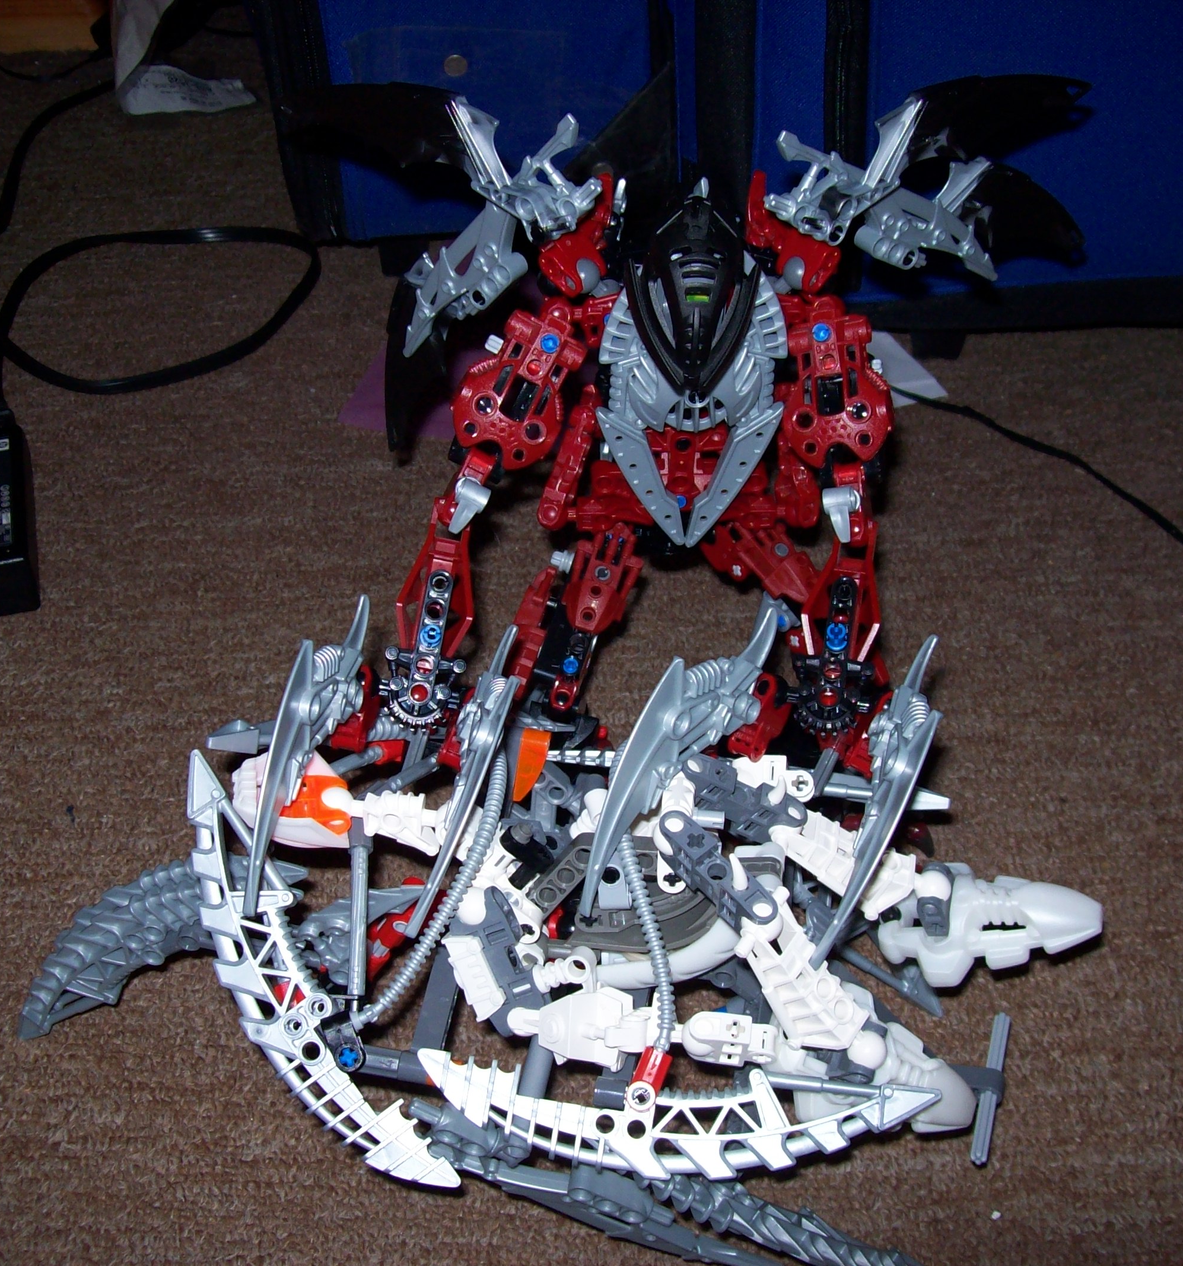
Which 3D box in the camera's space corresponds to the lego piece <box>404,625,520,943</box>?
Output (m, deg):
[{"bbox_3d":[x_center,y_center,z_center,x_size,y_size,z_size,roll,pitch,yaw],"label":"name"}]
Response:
[{"bbox_3d":[-0.036,0.041,0.488,0.010,0.029,0.091,20,81,-12],"label":"lego piece"}]

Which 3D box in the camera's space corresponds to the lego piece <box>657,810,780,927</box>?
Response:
[{"bbox_3d":[0.034,0.066,0.473,0.009,0.013,0.043,-27,49,-25],"label":"lego piece"}]

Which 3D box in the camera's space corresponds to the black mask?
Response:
[{"bbox_3d":[0.029,-0.096,0.503,0.038,0.052,0.034,1,29,3],"label":"black mask"}]

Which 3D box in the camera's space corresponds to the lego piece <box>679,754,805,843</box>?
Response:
[{"bbox_3d":[0.045,0.050,0.522,0.043,0.013,0.009,24,49,25],"label":"lego piece"}]

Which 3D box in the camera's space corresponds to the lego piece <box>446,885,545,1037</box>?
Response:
[{"bbox_3d":[-0.026,0.089,0.468,0.015,0.011,0.042,-39,57,15],"label":"lego piece"}]

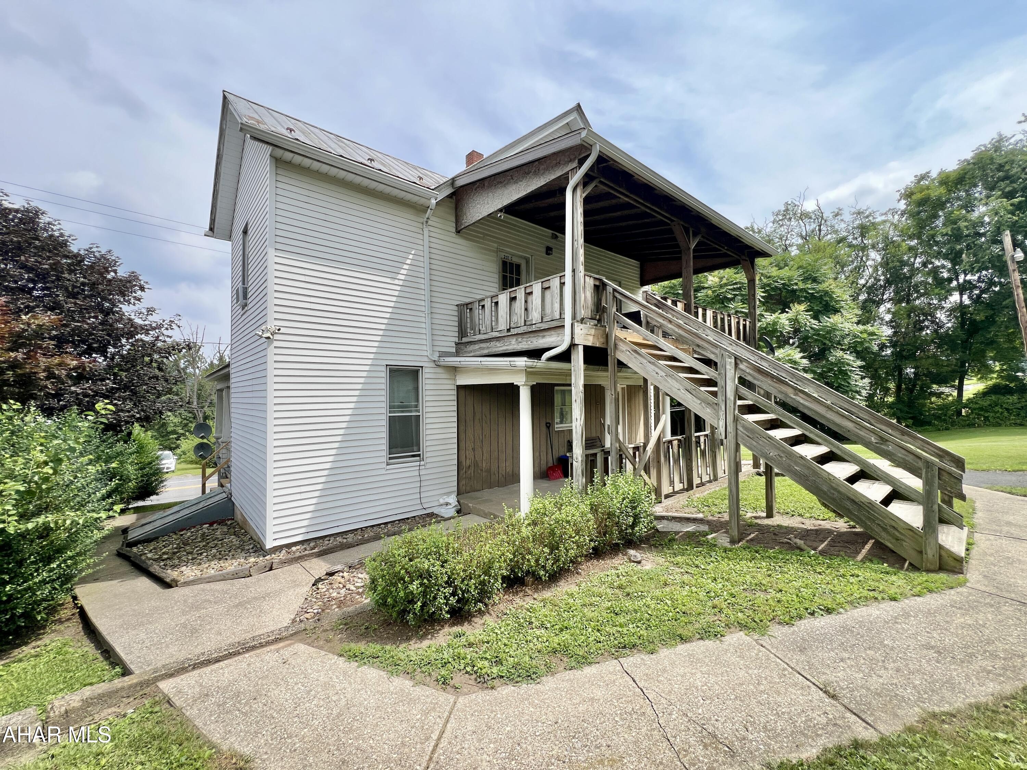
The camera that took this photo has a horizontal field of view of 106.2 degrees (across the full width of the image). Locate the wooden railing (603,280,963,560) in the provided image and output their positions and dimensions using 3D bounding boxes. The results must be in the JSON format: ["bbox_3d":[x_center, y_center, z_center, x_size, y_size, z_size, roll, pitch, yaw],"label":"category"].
[{"bbox_3d":[2.880,0.067,4.699,1.214,3.238,3.441,1,-1,-39],"label":"wooden railing"}]

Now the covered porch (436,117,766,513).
[{"bbox_3d":[2.521,-0.917,8.267,6.851,6.325,3.471,1,-1,-39],"label":"covered porch"}]

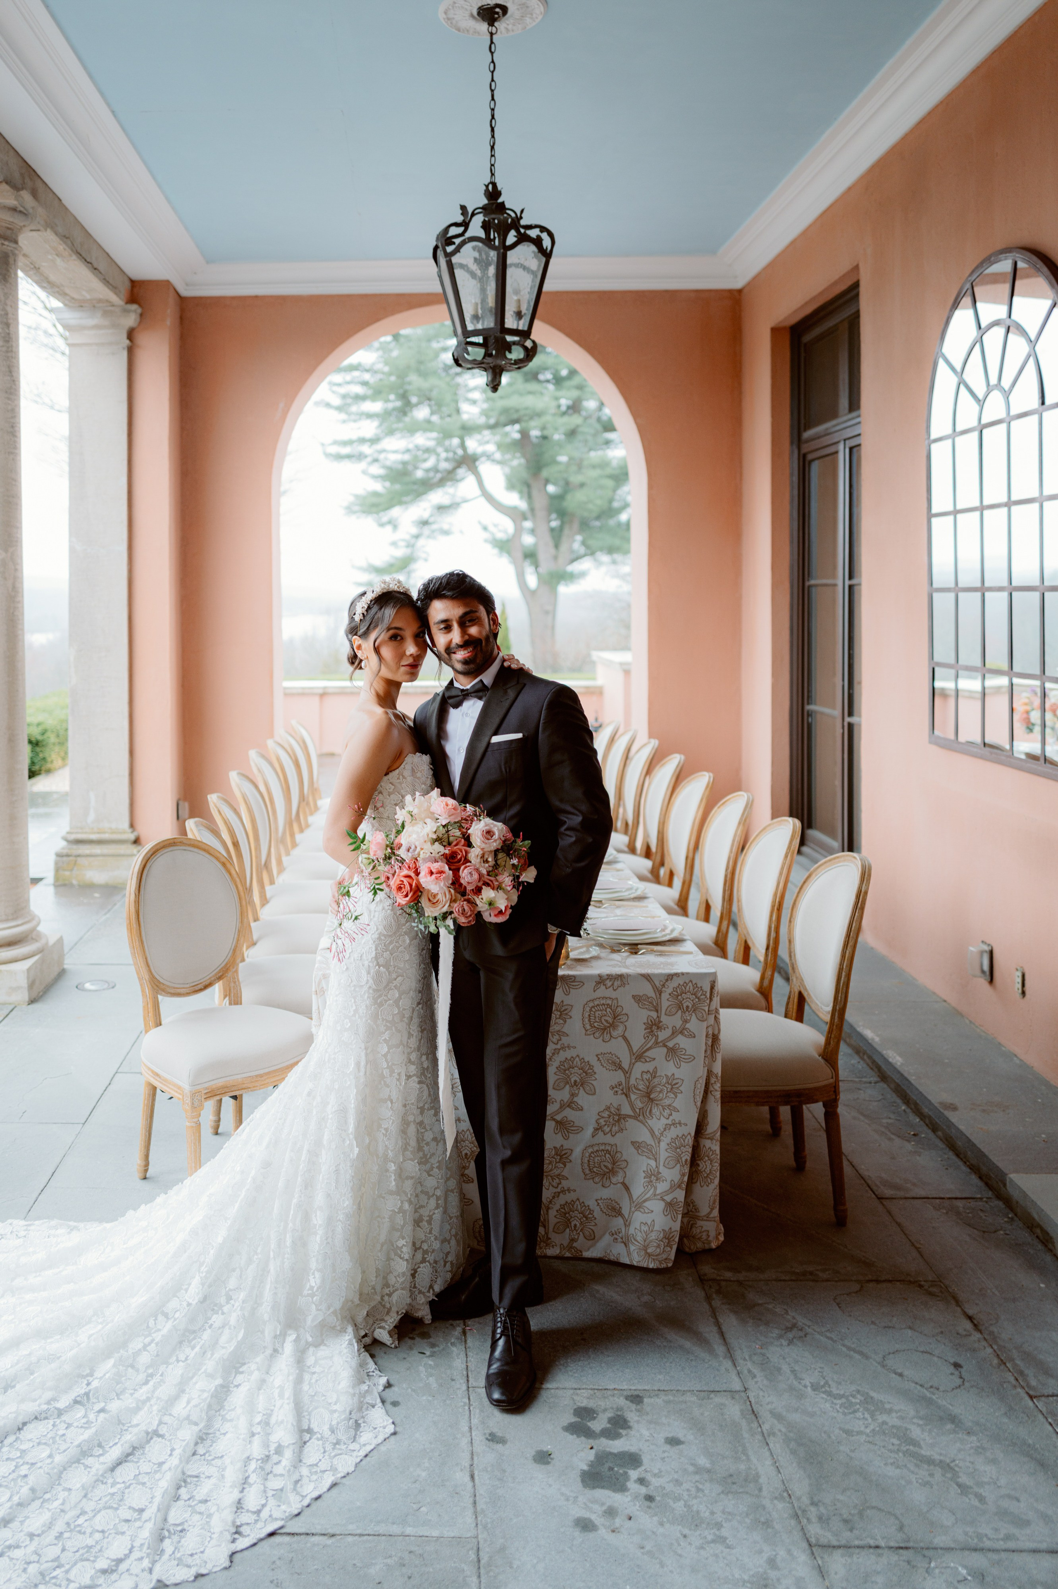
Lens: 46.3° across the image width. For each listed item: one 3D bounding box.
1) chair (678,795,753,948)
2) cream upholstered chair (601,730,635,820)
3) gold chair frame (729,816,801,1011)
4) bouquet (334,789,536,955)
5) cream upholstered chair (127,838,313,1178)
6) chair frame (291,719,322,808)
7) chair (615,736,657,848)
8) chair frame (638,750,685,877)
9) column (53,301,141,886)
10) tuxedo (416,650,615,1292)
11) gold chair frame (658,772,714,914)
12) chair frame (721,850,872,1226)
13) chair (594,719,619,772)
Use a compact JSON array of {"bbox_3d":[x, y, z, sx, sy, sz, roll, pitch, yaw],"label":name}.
[{"bbox_3d":[0.545,0.478,4.792,0.570,0.970,0.500,-1,7,-6],"label":"chair"},{"bbox_3d":[0.315,0.129,6.850,0.570,0.980,0.500,0,6,-3],"label":"cream upholstered chair"},{"bbox_3d":[0.615,0.568,4.070,0.570,0.980,0.500,0,6,-3],"label":"gold chair frame"},{"bbox_3d":[-0.199,0.162,2.600,0.410,0.340,0.300,1,6,7],"label":"bouquet"},{"bbox_3d":[-0.873,0.650,3.550,0.500,0.980,0.570,-6,8,-43],"label":"cream upholstered chair"},{"bbox_3d":[-1.147,0.041,7.410,0.570,0.980,0.500,0,6,-2],"label":"chair frame"},{"bbox_3d":[0.377,0.217,6.290,0.570,0.980,0.500,0,6,-3],"label":"chair"},{"bbox_3d":[0.426,0.297,5.897,0.570,0.970,0.500,-1,7,-6],"label":"chair frame"},{"bbox_3d":[-2.566,-1.193,7.350,0.520,3.400,0.420,-1,7,-2],"label":"column"},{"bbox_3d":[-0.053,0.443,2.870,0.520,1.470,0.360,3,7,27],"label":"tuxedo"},{"bbox_3d":[0.477,0.392,5.346,0.570,0.970,0.500,-1,7,-6],"label":"gold chair frame"},{"bbox_3d":[0.650,0.658,3.500,0.570,0.980,0.500,-1,6,-6],"label":"chair frame"},{"bbox_3d":[0.239,0.040,7.487,0.570,0.970,0.500,-1,7,-6],"label":"chair"}]

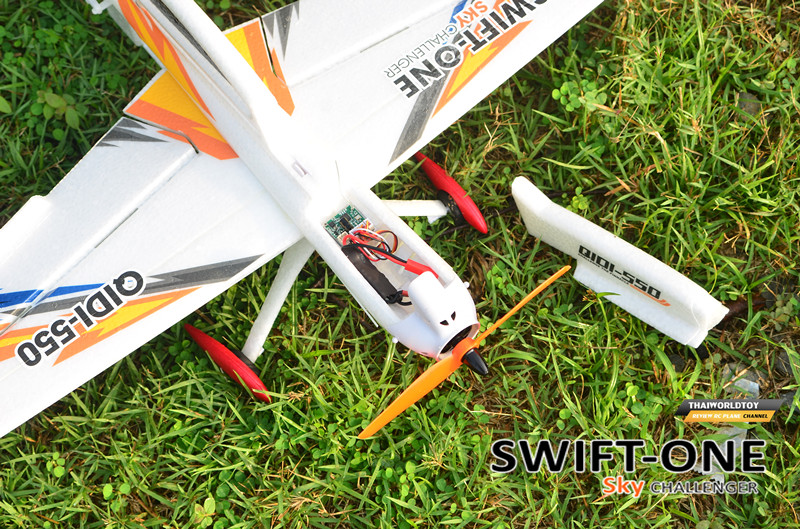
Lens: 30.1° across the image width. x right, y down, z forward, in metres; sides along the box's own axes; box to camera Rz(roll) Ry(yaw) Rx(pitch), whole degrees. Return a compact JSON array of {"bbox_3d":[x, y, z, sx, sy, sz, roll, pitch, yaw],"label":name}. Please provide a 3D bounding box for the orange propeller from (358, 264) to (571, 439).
[{"bbox_3d":[0.031,0.040,0.686,0.127,0.012,0.008,-38,68,-12],"label":"orange propeller"}]

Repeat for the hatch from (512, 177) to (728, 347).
[{"bbox_3d":[0.114,-0.006,0.772,0.127,0.037,0.031,31,65,10],"label":"hatch"}]

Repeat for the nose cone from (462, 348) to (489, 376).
[{"bbox_3d":[0.035,0.046,0.682,0.009,0.009,0.013,-37,67,-15],"label":"nose cone"}]

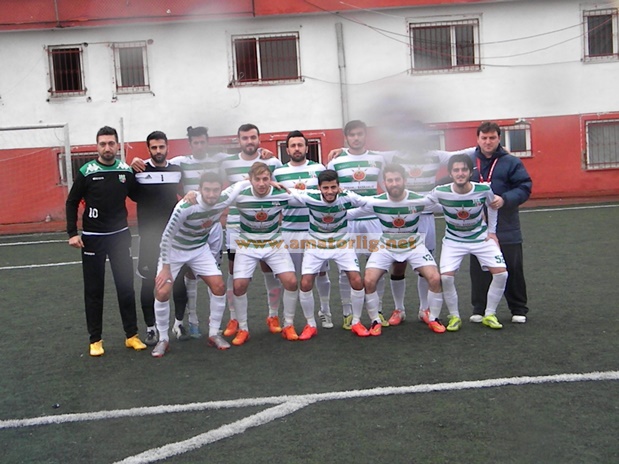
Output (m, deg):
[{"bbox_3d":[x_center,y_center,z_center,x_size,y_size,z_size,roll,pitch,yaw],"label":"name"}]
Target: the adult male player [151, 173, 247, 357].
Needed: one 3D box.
[{"bbox_3d":[-0.927,0.229,7.998,0.768,1.399,0.709,-4,5,-13],"label":"adult male player"}]

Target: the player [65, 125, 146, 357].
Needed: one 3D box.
[{"bbox_3d":[-1.666,0.058,8.130,0.660,1.840,0.370,-4,4,-5],"label":"player"}]

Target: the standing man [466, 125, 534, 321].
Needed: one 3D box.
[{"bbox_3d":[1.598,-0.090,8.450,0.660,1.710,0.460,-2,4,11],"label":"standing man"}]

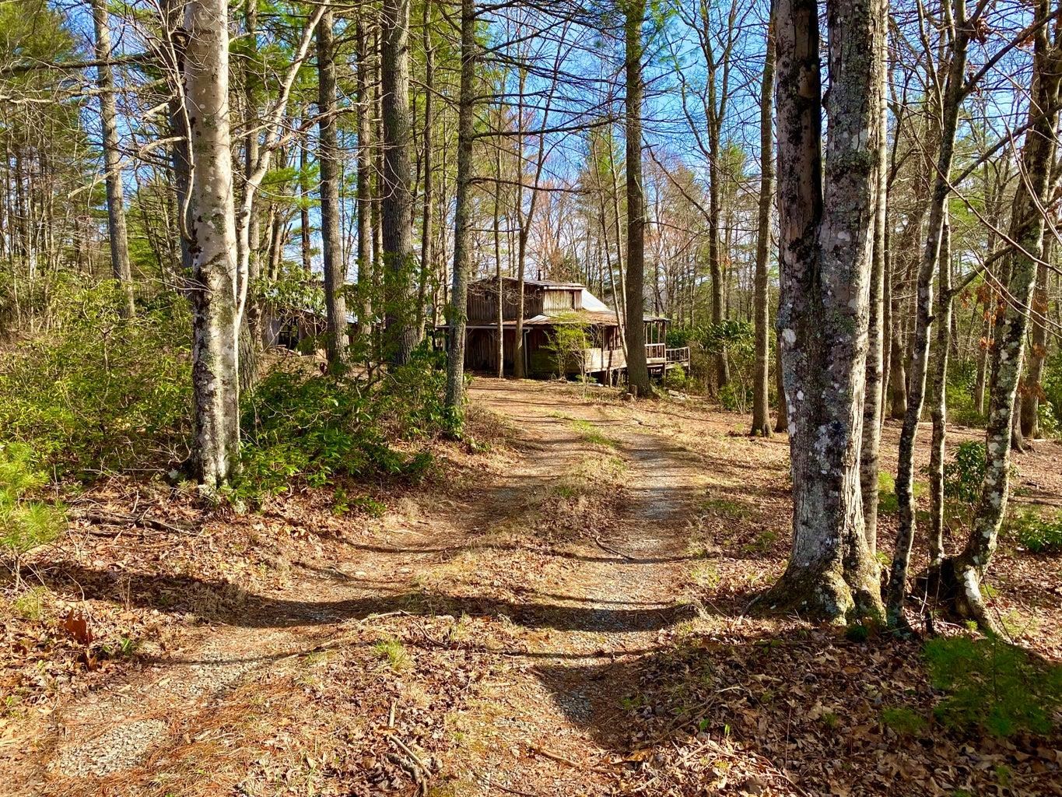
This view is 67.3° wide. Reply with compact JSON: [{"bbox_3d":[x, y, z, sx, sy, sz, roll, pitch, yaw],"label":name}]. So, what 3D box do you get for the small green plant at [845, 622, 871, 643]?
[{"bbox_3d":[1.599,1.144,3.900,0.120,0.085,0.100,0,6,0],"label":"small green plant"}]

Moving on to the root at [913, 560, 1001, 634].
[{"bbox_3d":[2.246,1.037,4.200,0.440,0.350,0.370,0,6,0],"label":"root"}]

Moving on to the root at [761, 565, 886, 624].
[{"bbox_3d":[1.579,1.072,4.400,0.640,0.270,0.500,0,6,0],"label":"root"}]

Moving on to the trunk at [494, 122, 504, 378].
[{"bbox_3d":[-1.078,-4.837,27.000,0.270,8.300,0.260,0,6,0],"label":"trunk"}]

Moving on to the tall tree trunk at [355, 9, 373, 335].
[{"bbox_3d":[-4.070,-5.369,19.500,0.380,7.700,0.360,0,6,0],"label":"tall tree trunk"}]

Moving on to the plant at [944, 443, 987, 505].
[{"bbox_3d":[3.702,0.641,6.800,0.340,0.530,0.320,0,6,0],"label":"plant"}]

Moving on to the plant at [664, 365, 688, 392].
[{"bbox_3d":[4.067,-0.577,22.500,0.660,0.740,0.580,0,6,0],"label":"plant"}]

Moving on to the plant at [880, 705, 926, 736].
[{"bbox_3d":[1.424,1.232,3.050,0.165,0.085,0.140,0,6,0],"label":"plant"}]

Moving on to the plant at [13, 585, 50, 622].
[{"bbox_3d":[-2.664,1.089,4.250,0.180,0.160,0.140,0,6,0],"label":"plant"}]

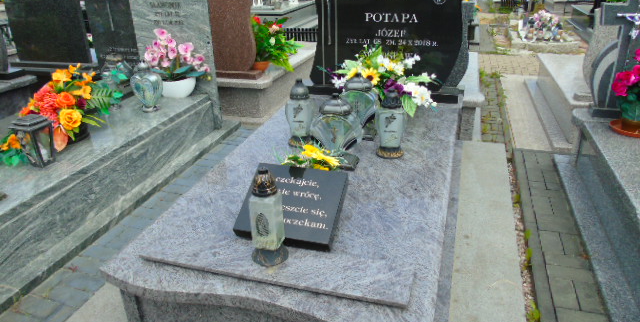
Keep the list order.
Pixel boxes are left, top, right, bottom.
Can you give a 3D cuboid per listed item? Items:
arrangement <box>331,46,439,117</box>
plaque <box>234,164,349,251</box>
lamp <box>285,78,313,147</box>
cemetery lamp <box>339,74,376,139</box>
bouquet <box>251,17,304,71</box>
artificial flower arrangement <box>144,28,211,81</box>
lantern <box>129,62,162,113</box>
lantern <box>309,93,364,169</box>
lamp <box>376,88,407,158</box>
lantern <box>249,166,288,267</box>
[{"bbox_3d":[0.383,-0.481,2.802,0.630,0.410,0.340,6,27,16],"label":"arrangement"},{"bbox_3d":[-0.101,0.165,1.730,0.360,0.050,0.300,6,54,16],"label":"plaque"},{"bbox_3d":[-0.104,-0.262,2.445,0.150,0.352,0.150,2,26,7],"label":"lamp"},{"bbox_3d":[0.216,-0.312,2.604,0.215,0.365,0.120,6,26,16],"label":"cemetery lamp"},{"bbox_3d":[-0.393,-1.032,4.128,0.410,0.480,0.360,6,26,16],"label":"bouquet"},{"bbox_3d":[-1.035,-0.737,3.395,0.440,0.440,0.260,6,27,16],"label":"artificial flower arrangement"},{"bbox_3d":[-1.266,-0.549,3.376,0.180,0.350,0.120,3,25,9],"label":"lantern"},{"bbox_3d":[0.077,-0.153,2.264,0.235,0.370,0.120,8,27,21],"label":"lantern"},{"bbox_3d":[0.371,-0.200,2.378,0.145,0.345,0.140,3,25,11],"label":"lamp"},{"bbox_3d":[-0.177,0.175,1.533,0.126,0.344,0.126,6,27,16],"label":"lantern"}]

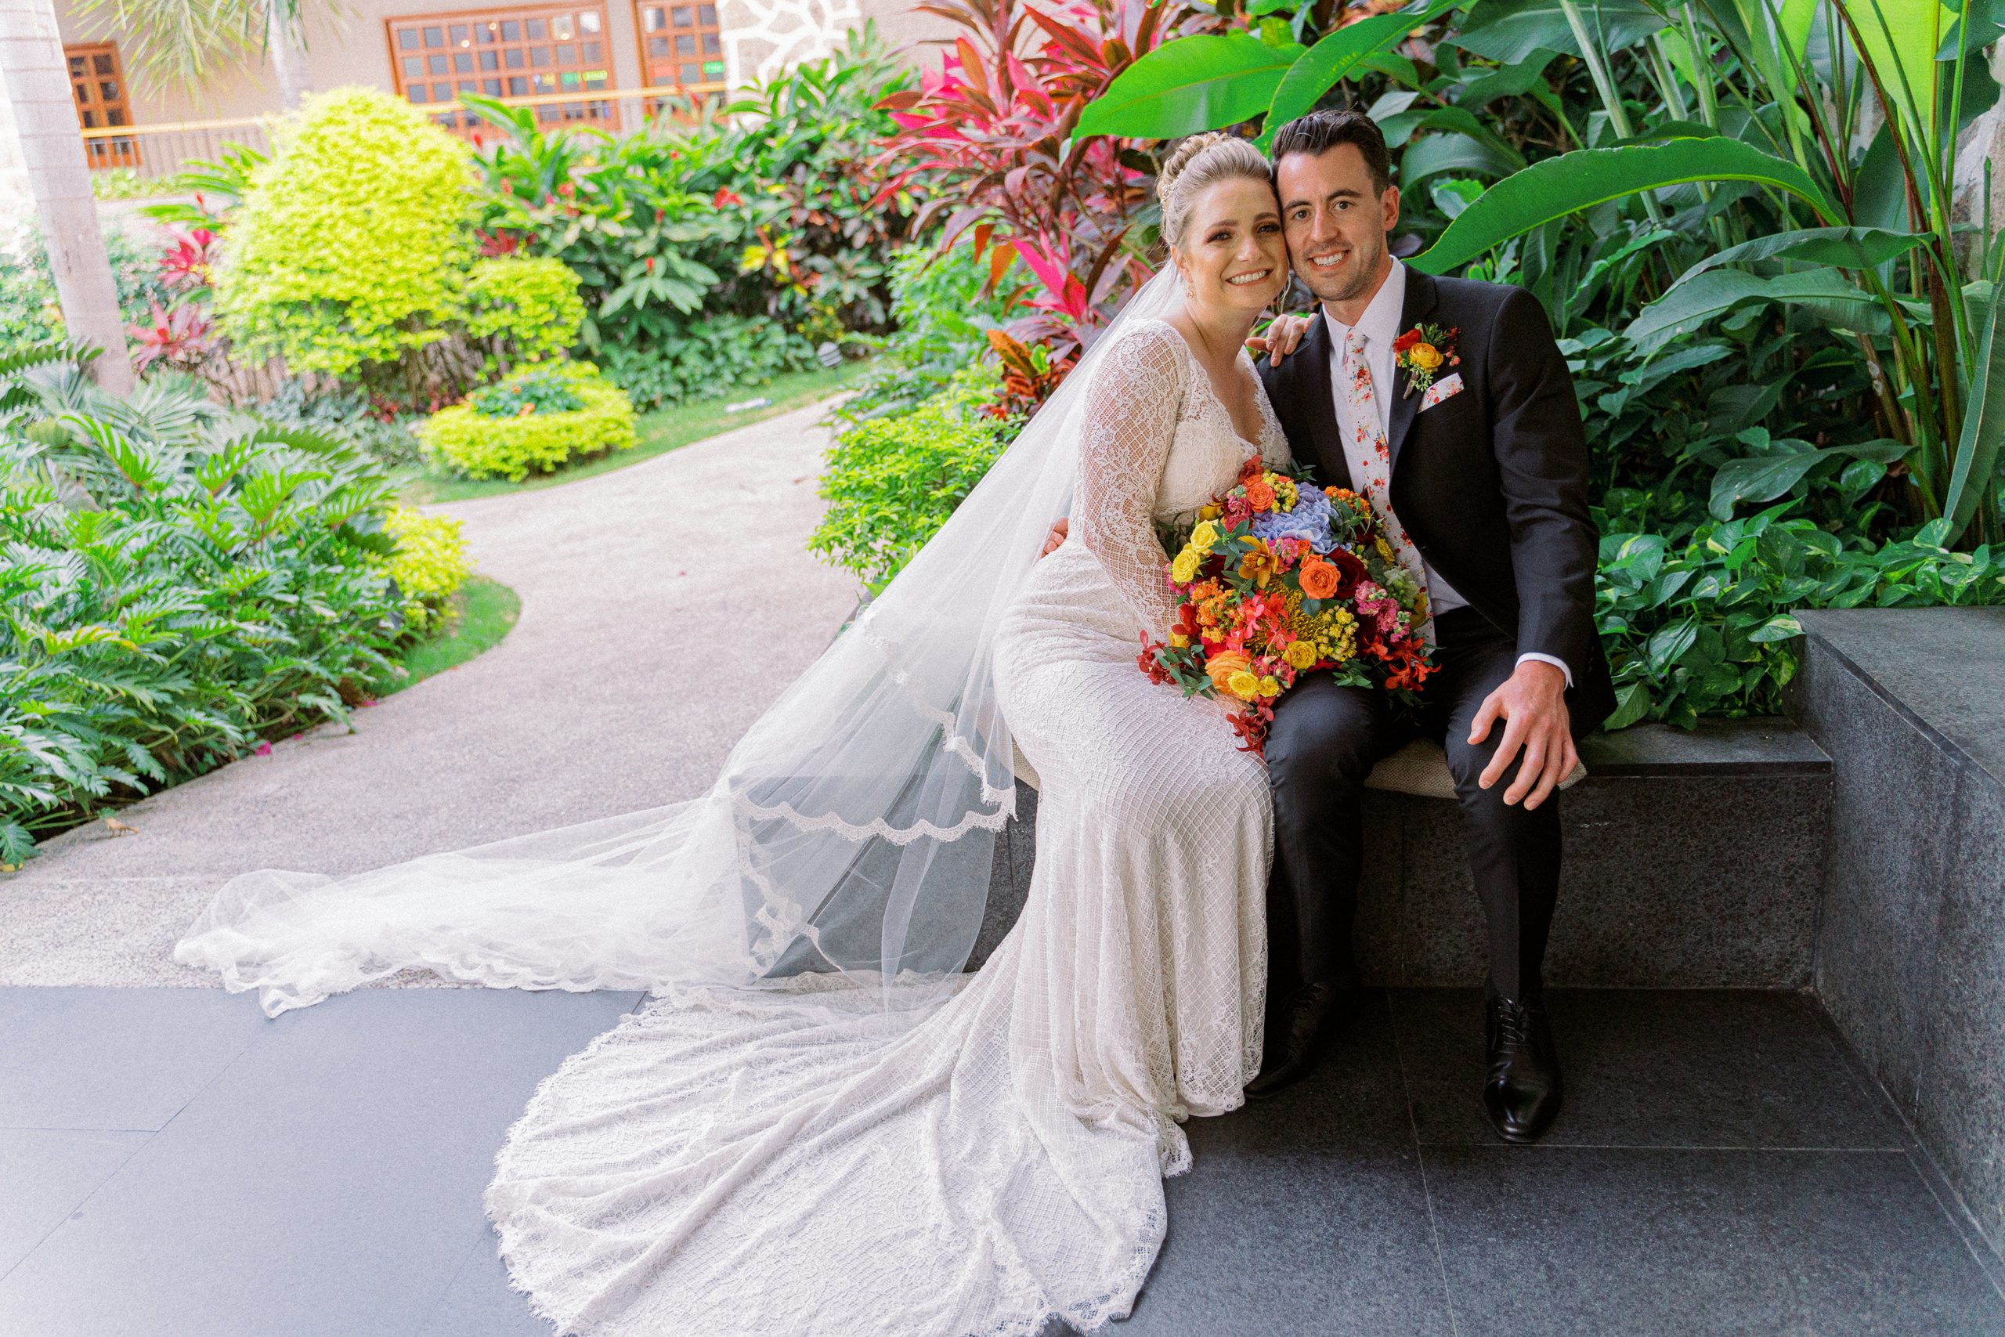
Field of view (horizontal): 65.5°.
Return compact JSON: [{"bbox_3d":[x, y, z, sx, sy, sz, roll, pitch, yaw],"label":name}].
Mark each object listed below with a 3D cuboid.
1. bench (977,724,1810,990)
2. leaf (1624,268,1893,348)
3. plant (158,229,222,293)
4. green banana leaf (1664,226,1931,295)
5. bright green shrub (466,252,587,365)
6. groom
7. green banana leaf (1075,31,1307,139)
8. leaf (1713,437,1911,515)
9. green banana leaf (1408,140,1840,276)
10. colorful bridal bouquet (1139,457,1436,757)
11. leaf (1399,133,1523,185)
[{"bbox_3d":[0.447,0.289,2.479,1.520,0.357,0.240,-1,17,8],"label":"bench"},{"bbox_3d":[1.318,-0.629,2.720,0.460,0.130,0.240,-1,18,8],"label":"leaf"},{"bbox_3d":[-4.848,-2.432,9.300,0.350,0.390,0.340,-1,18,8],"label":"plant"},{"bbox_3d":[1.402,-0.719,2.750,0.460,0.120,0.220,-1,18,8],"label":"green banana leaf"},{"bbox_3d":[-2.862,-2.108,9.356,0.700,0.720,0.680,-1,17,8],"label":"bright green shrub"},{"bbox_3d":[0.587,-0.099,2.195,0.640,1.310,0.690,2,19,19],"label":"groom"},{"bbox_3d":[0.366,-1.039,2.794,0.460,0.200,0.220,-1,17,8],"label":"green banana leaf"},{"bbox_3d":[1.389,-0.328,2.688,0.360,0.150,0.170,2,18,18],"label":"leaf"},{"bbox_3d":[1.009,-0.744,2.534,0.700,0.210,0.220,3,19,23],"label":"green banana leaf"},{"bbox_3d":[0.377,-0.082,2.070,0.360,0.360,0.280,-1,17,8],"label":"colorful bridal bouquet"},{"bbox_3d":[0.870,-0.964,2.950,0.250,0.100,0.180,-1,18,8],"label":"leaf"}]

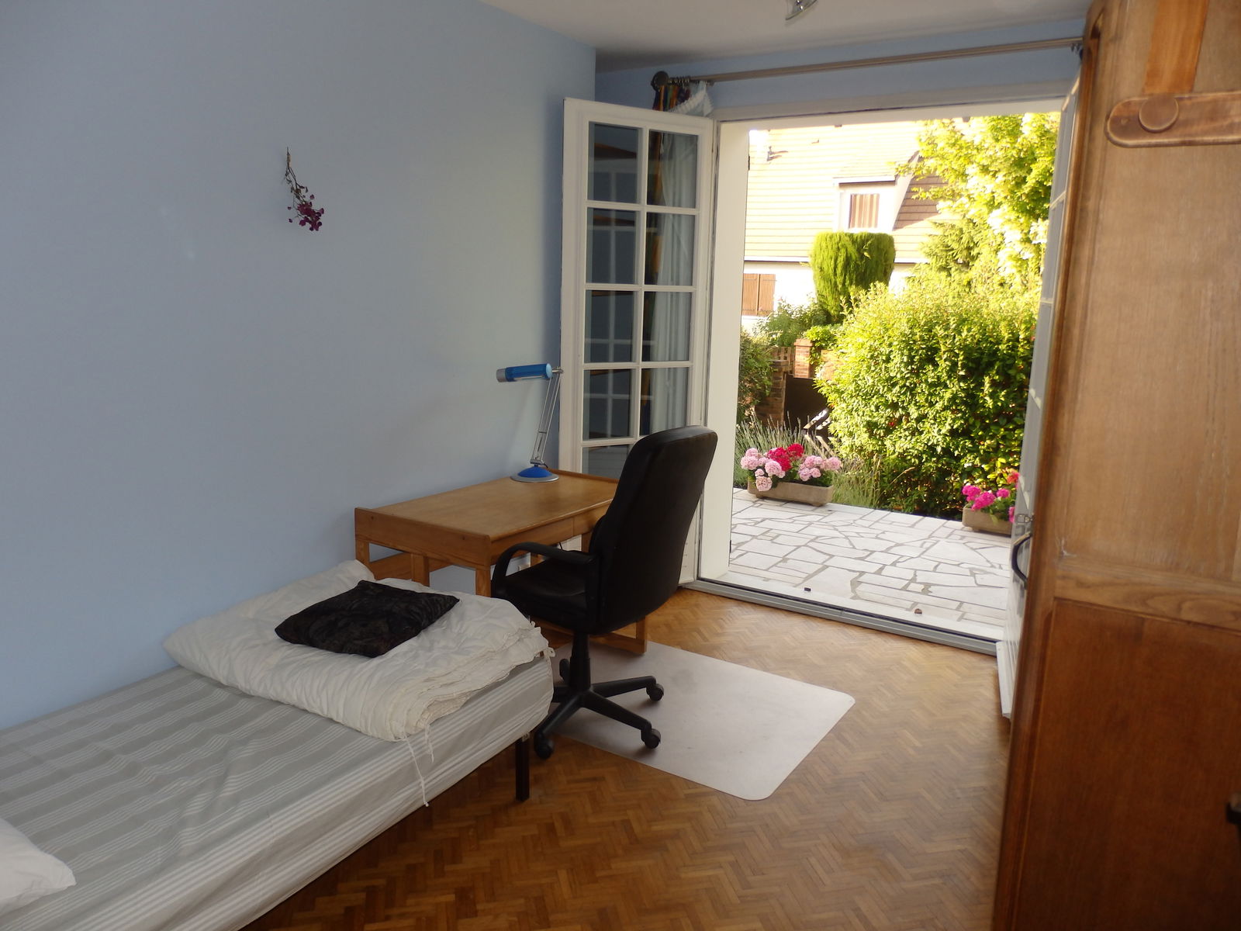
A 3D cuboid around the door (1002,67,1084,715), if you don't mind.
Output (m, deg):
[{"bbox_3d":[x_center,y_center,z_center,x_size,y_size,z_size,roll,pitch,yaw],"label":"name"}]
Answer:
[{"bbox_3d":[1.528,-0.242,3.208,0.080,2.160,0.730,6,12,20],"label":"door"}]

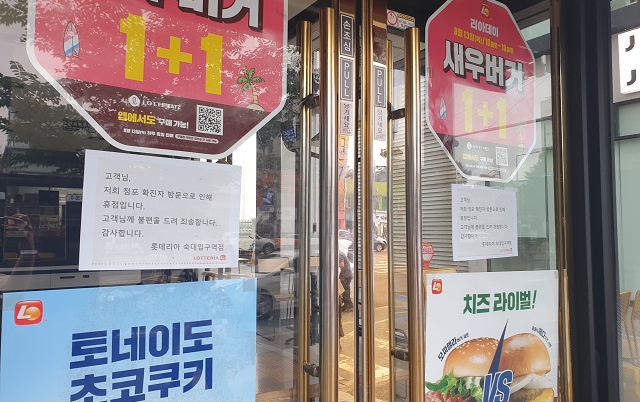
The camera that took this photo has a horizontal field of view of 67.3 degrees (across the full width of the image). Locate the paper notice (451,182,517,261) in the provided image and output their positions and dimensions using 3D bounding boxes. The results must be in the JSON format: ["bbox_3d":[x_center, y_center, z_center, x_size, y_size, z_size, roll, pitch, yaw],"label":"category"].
[{"bbox_3d":[0.497,0.066,1.428,0.297,0.210,0.010,1,-3,-32],"label":"paper notice"}]

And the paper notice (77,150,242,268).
[{"bbox_3d":[-0.288,0.024,0.916,0.297,0.210,0.010,4,-4,-34],"label":"paper notice"}]

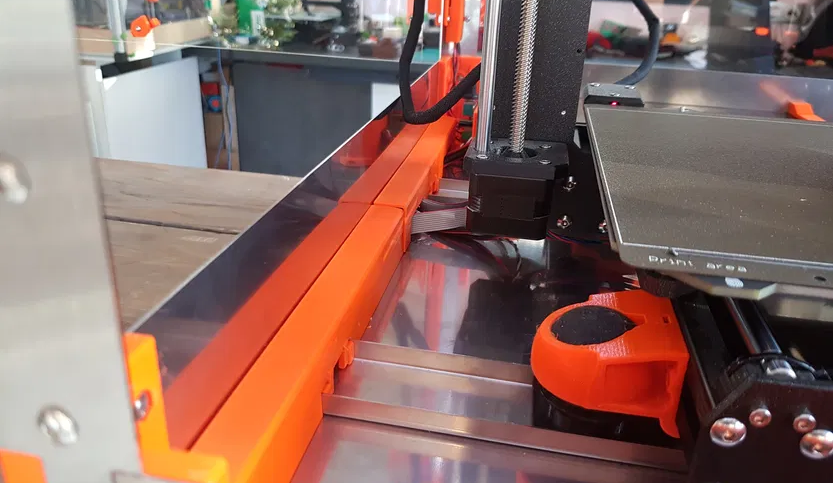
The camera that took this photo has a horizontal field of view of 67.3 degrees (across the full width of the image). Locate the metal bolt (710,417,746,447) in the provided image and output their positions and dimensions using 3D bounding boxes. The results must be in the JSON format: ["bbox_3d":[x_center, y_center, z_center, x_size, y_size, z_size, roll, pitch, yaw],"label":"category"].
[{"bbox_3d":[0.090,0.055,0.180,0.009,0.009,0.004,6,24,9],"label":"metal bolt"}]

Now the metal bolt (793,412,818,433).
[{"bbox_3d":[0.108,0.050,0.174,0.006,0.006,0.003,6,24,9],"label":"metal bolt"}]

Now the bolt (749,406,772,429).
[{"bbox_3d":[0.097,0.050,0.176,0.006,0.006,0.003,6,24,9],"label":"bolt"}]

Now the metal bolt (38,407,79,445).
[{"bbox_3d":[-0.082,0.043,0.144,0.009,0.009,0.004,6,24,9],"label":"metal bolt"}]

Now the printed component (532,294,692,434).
[{"bbox_3d":[0.073,0.042,0.245,0.055,0.033,0.051,6,24,9],"label":"printed component"}]

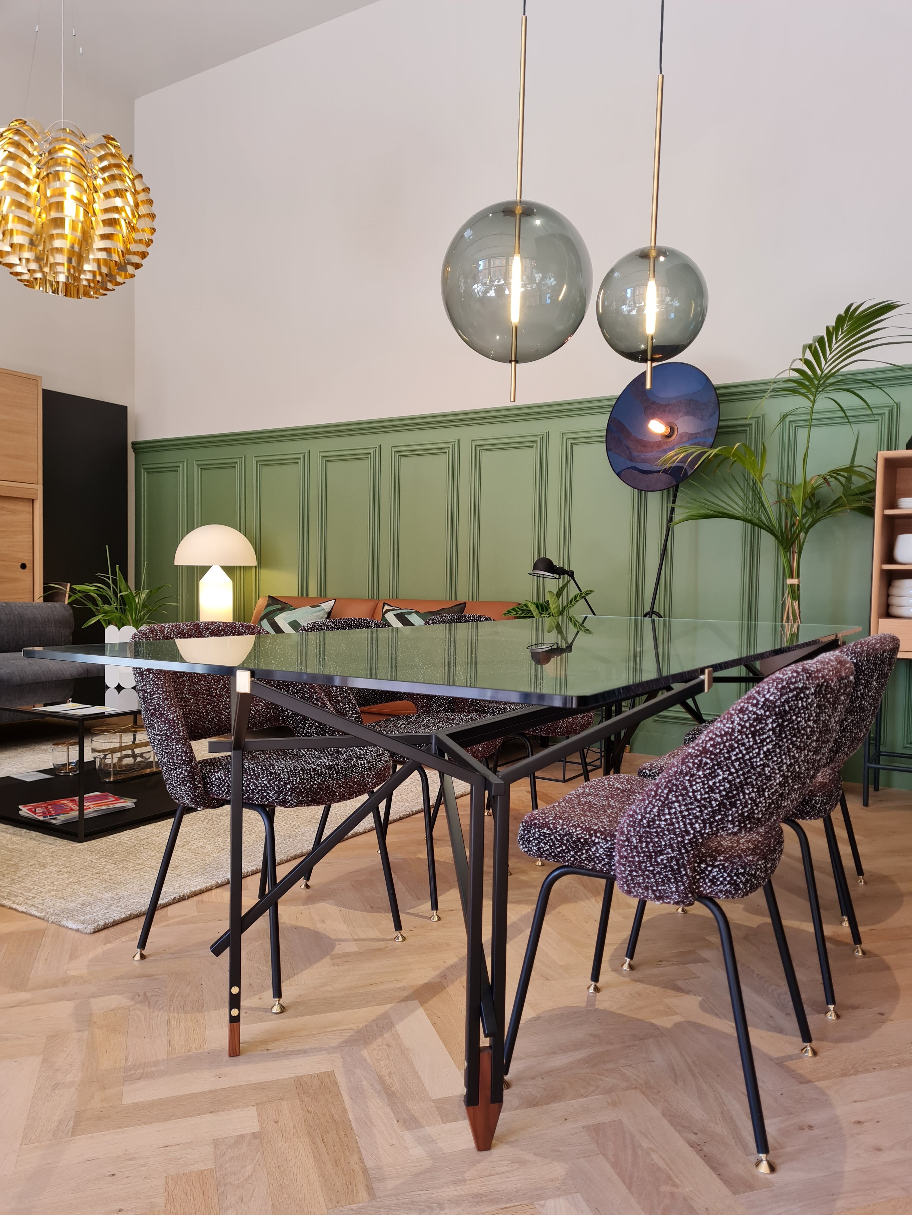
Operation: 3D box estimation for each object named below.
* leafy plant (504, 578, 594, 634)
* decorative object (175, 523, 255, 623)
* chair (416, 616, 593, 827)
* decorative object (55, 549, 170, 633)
[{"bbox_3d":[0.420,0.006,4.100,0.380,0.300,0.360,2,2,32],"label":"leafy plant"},{"bbox_3d":[-1.454,-0.149,5.511,0.500,0.700,0.500,2,2,32],"label":"decorative object"},{"bbox_3d":[0.188,0.408,3.192,0.570,0.790,0.540,2,2,33],"label":"chair"},{"bbox_3d":[-1.428,-0.070,3.820,0.450,0.360,0.440,2,2,32],"label":"decorative object"}]

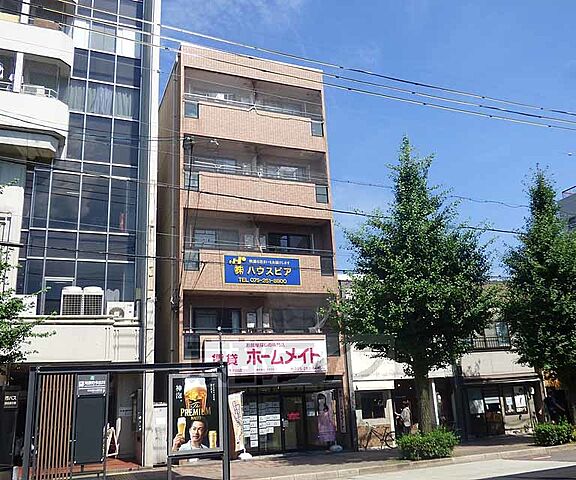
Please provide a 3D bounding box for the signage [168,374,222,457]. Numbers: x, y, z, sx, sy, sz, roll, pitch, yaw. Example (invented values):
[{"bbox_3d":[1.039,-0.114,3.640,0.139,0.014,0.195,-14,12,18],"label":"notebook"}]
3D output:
[{"bbox_3d":[-2.237,4.221,12.610,1.300,1.840,0.120,4,-18,-21],"label":"signage"}]

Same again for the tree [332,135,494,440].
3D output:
[{"bbox_3d":[4.025,1.364,16.988,5.100,10.550,5.100,4,-18,-21],"label":"tree"}]

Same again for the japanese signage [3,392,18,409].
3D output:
[{"bbox_3d":[-6.018,3.494,11.293,0.300,0.370,0.060,4,-18,-21],"label":"japanese signage"}]

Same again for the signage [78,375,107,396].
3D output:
[{"bbox_3d":[-4.510,3.343,11.959,0.620,0.450,0.060,4,-18,-21],"label":"signage"}]

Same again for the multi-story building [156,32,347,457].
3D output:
[{"bbox_3d":[-2.586,1.077,23.329,6.100,15.380,9.000,4,-18,-21],"label":"multi-story building"}]

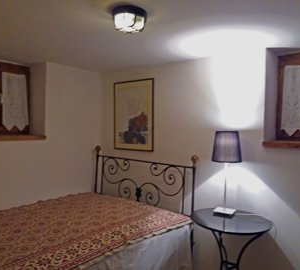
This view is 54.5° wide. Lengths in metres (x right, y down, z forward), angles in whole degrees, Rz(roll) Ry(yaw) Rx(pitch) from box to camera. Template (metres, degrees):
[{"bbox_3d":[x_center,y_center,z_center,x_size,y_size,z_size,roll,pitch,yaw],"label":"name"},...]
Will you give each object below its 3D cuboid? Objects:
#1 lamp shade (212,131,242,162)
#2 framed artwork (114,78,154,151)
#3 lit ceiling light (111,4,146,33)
[{"bbox_3d":[0.640,0.094,2.410,0.240,0.248,0.240,2,2,35],"label":"lamp shade"},{"bbox_3d":[-0.181,-0.211,3.226,0.558,0.772,0.025,2,2,35],"label":"framed artwork"},{"bbox_3d":[-0.113,-0.643,1.636,0.195,0.095,0.195,1,2,0],"label":"lit ceiling light"}]

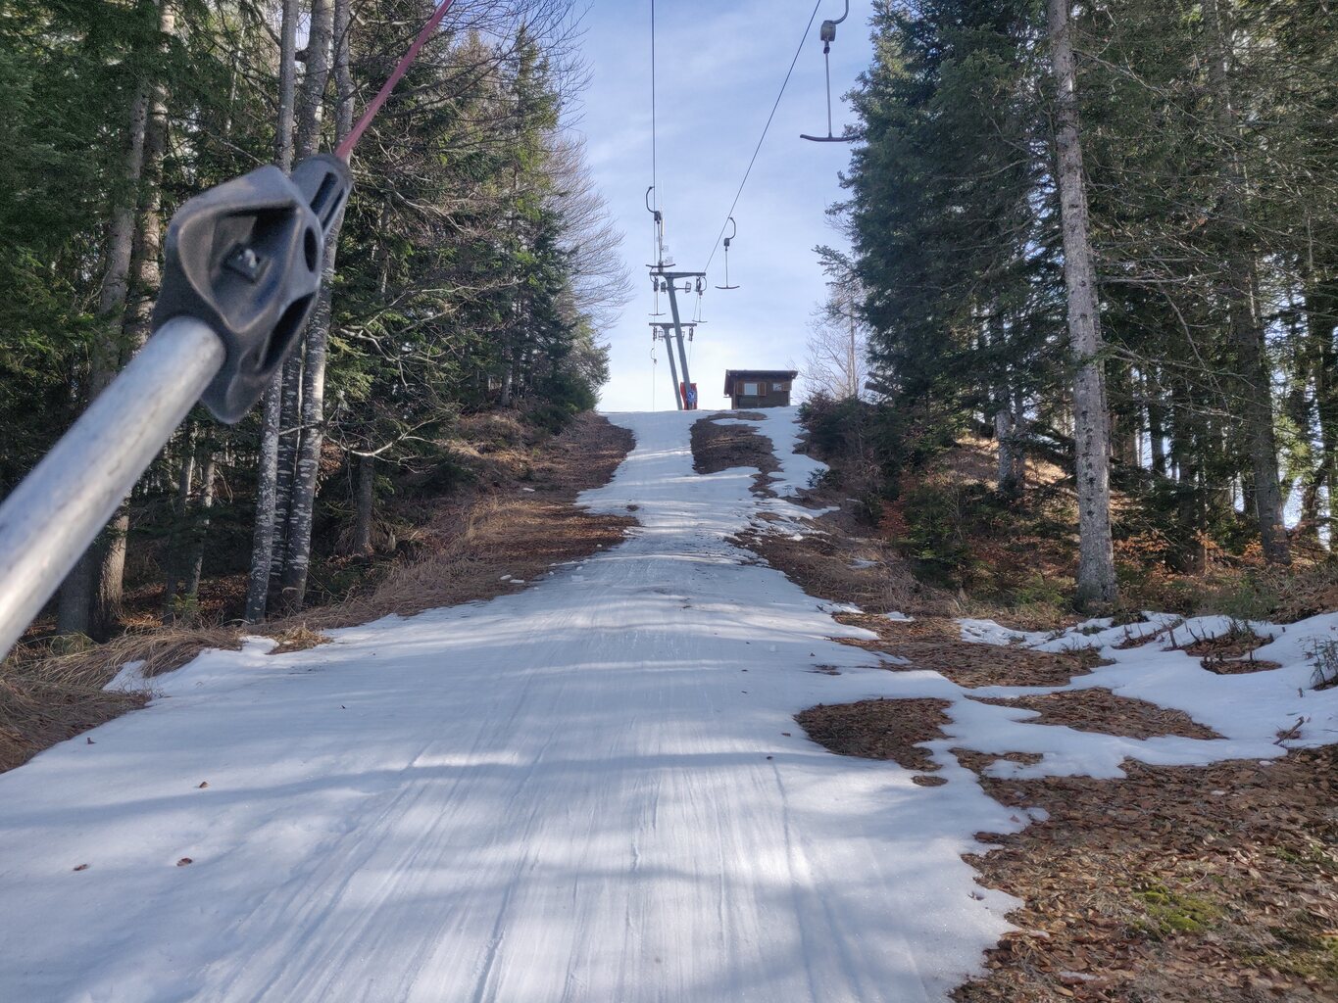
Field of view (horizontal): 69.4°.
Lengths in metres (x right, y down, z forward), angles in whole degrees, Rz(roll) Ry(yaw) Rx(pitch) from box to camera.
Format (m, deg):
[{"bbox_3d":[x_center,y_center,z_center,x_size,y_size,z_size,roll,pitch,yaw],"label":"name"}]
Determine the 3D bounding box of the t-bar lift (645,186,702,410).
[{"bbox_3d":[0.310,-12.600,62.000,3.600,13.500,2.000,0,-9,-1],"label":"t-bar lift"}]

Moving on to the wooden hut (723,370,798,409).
[{"bbox_3d":[6.350,-7.200,67.300,4.750,2.850,3.800,0,-10,3],"label":"wooden hut"}]

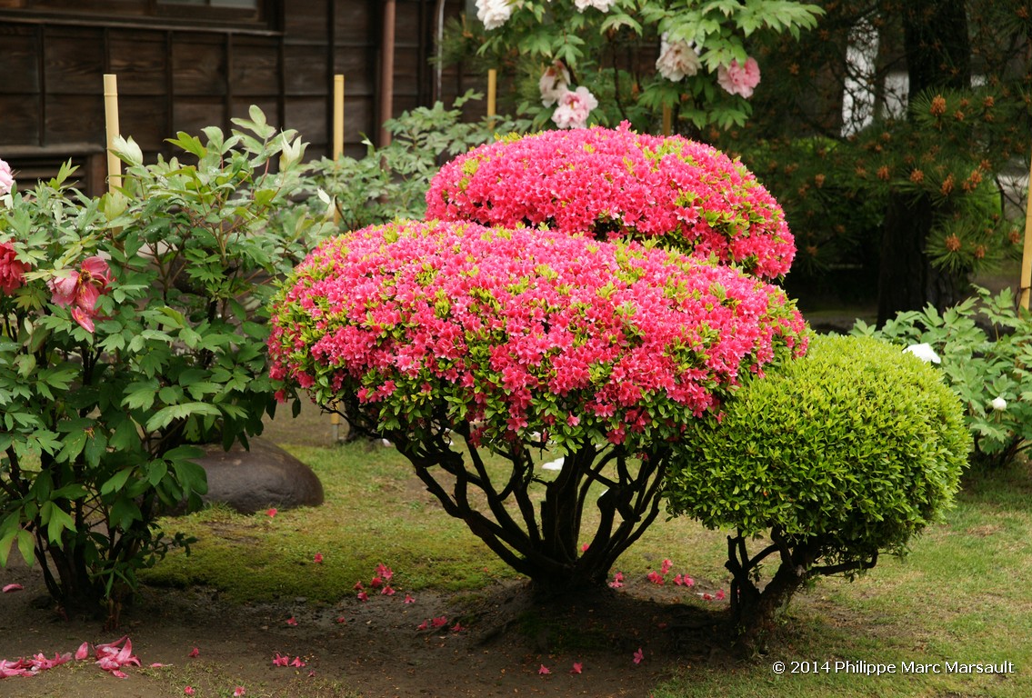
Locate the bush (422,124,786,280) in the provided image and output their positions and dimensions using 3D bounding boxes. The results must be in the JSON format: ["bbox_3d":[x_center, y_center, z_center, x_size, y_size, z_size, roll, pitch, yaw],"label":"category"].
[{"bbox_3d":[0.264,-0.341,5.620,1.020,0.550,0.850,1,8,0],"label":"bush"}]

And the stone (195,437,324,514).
[{"bbox_3d":[-0.834,0.361,6.460,0.440,0.210,0.380,1,8,0],"label":"stone"}]

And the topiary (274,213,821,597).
[{"bbox_3d":[0.058,0.150,5.170,1.340,0.950,1.100,1,8,0],"label":"topiary"}]

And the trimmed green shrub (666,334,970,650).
[{"bbox_3d":[0.745,0.328,5.020,0.740,0.730,0.720,1,8,0],"label":"trimmed green shrub"}]

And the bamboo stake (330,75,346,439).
[{"bbox_3d":[-0.653,-0.331,7.420,0.034,1.320,0.034,1,8,0],"label":"bamboo stake"}]

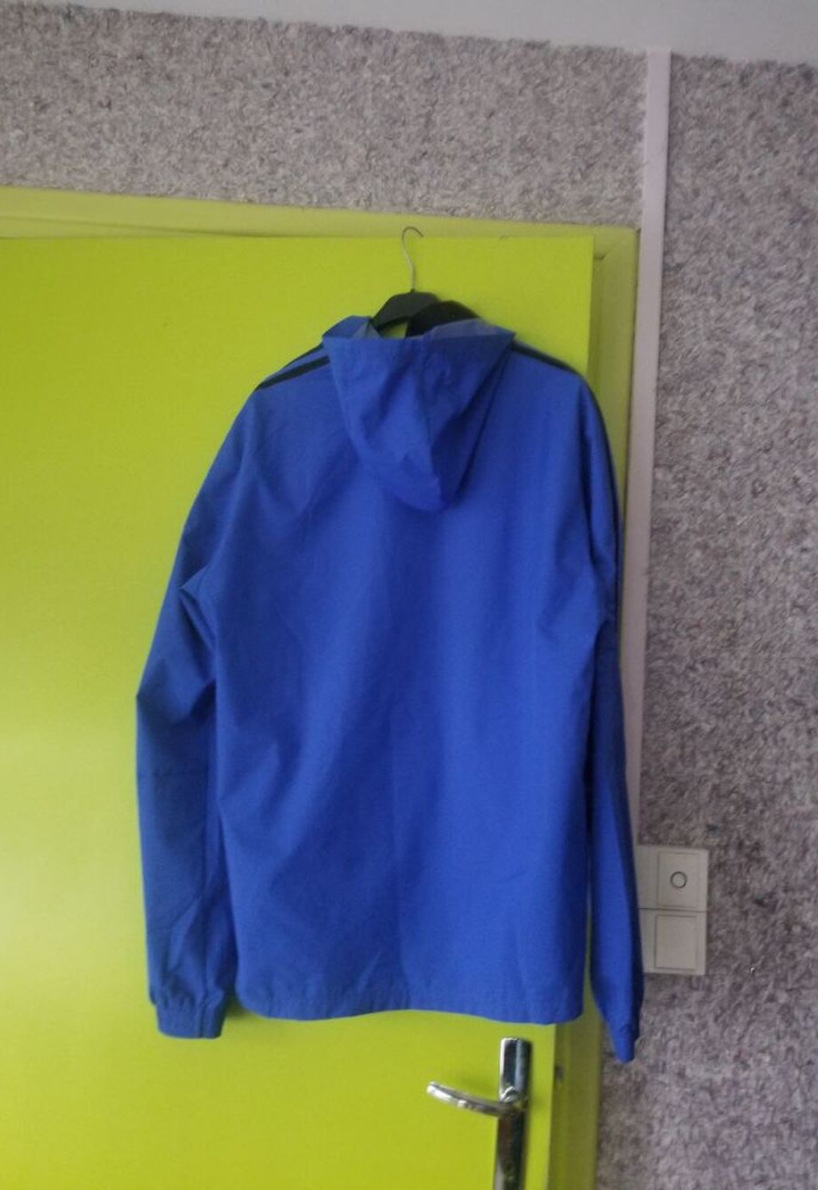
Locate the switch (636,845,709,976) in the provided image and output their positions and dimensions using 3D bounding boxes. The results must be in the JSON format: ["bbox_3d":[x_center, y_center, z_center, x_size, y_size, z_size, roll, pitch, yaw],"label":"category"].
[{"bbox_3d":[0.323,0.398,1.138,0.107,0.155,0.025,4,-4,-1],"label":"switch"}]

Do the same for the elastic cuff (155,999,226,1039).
[{"bbox_3d":[-0.247,0.479,1.010,0.074,0.041,0.045,1,-4,8],"label":"elastic cuff"}]

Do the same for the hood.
[{"bbox_3d":[0.011,-0.195,0.966,0.203,0.205,0.130,2,-4,8],"label":"hood"}]

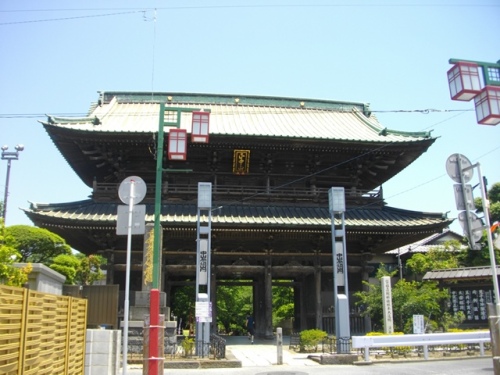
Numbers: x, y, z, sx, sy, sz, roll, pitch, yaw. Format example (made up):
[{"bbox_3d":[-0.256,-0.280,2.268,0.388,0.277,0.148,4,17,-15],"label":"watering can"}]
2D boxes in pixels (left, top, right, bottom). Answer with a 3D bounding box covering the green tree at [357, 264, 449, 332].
[{"bbox_3d":[6.689,5.022,20.394,3.800,3.308,3.200,2,-15,-6],"label":"green tree"}]

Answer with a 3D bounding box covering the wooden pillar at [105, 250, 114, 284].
[{"bbox_3d":[-8.616,6.550,28.149,0.440,5.168,0.440,2,-15,-6],"label":"wooden pillar"}]

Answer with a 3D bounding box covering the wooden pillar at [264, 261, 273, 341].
[{"bbox_3d":[1.187,6.957,29.194,0.440,4.914,0.440,2,-15,-6],"label":"wooden pillar"}]

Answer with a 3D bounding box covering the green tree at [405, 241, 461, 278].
[{"bbox_3d":[10.556,5.728,26.413,3.000,5.419,2.700,2,-15,-6],"label":"green tree"}]

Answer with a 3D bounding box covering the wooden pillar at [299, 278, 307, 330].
[{"bbox_3d":[3.762,8.083,32.844,0.430,4.601,0.430,2,-15,-6],"label":"wooden pillar"}]

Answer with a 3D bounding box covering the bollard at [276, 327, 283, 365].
[{"bbox_3d":[0.932,4.945,14.415,0.170,1.091,0.170,2,-15,-6],"label":"bollard"}]

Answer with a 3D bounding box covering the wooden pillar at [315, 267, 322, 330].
[{"bbox_3d":[4.394,7.094,29.535,0.440,4.824,0.440,2,-15,-6],"label":"wooden pillar"}]

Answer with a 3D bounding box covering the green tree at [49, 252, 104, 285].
[{"bbox_3d":[-8.816,5.594,23.345,2.700,4.610,2.400,2,-15,-6],"label":"green tree"}]

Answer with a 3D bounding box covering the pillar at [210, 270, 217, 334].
[{"bbox_3d":[-2.254,6.938,28.793,0.440,4.746,0.440,2,-15,-6],"label":"pillar"}]

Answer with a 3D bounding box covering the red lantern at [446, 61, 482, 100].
[{"bbox_3d":[4.011,-1.963,8.638,0.370,0.576,0.370,2,-15,-9],"label":"red lantern"}]

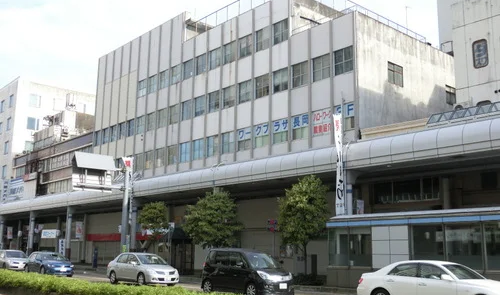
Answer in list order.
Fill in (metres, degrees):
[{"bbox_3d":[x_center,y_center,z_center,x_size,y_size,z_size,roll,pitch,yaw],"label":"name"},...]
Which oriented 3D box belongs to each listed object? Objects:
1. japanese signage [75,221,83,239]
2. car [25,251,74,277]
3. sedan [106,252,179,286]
[{"bbox_3d":[-15.164,7.315,49.824,0.580,1.470,0.060,10,-14,-40],"label":"japanese signage"},{"bbox_3d":[-12.660,7.330,35.588,1.840,1.460,4.265,10,-14,-40],"label":"car"},{"bbox_3d":[-5.102,5.768,26.828,1.735,1.535,4.395,10,-14,-40],"label":"sedan"}]

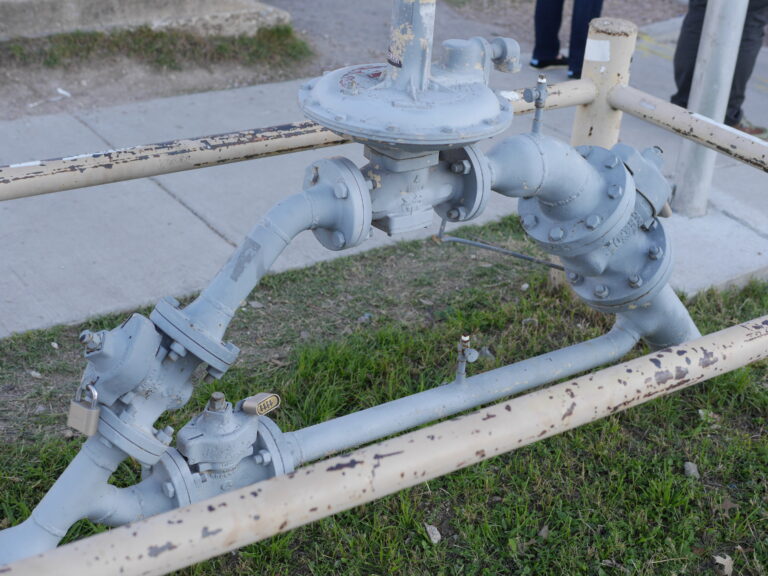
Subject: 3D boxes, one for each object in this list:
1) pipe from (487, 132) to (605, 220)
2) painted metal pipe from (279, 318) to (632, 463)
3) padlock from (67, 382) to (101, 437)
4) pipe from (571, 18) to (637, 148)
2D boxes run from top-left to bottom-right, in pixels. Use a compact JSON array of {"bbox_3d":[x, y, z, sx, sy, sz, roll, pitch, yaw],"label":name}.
[{"bbox_3d":[0.294,-0.209,2.090,0.260,0.176,0.117,-14,32,-30],"label":"pipe"},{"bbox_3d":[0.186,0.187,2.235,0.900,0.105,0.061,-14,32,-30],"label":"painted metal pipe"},{"bbox_3d":[-0.470,0.191,1.735,0.050,0.081,0.026,18,27,6],"label":"padlock"},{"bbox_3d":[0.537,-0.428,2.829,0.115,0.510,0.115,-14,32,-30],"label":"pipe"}]

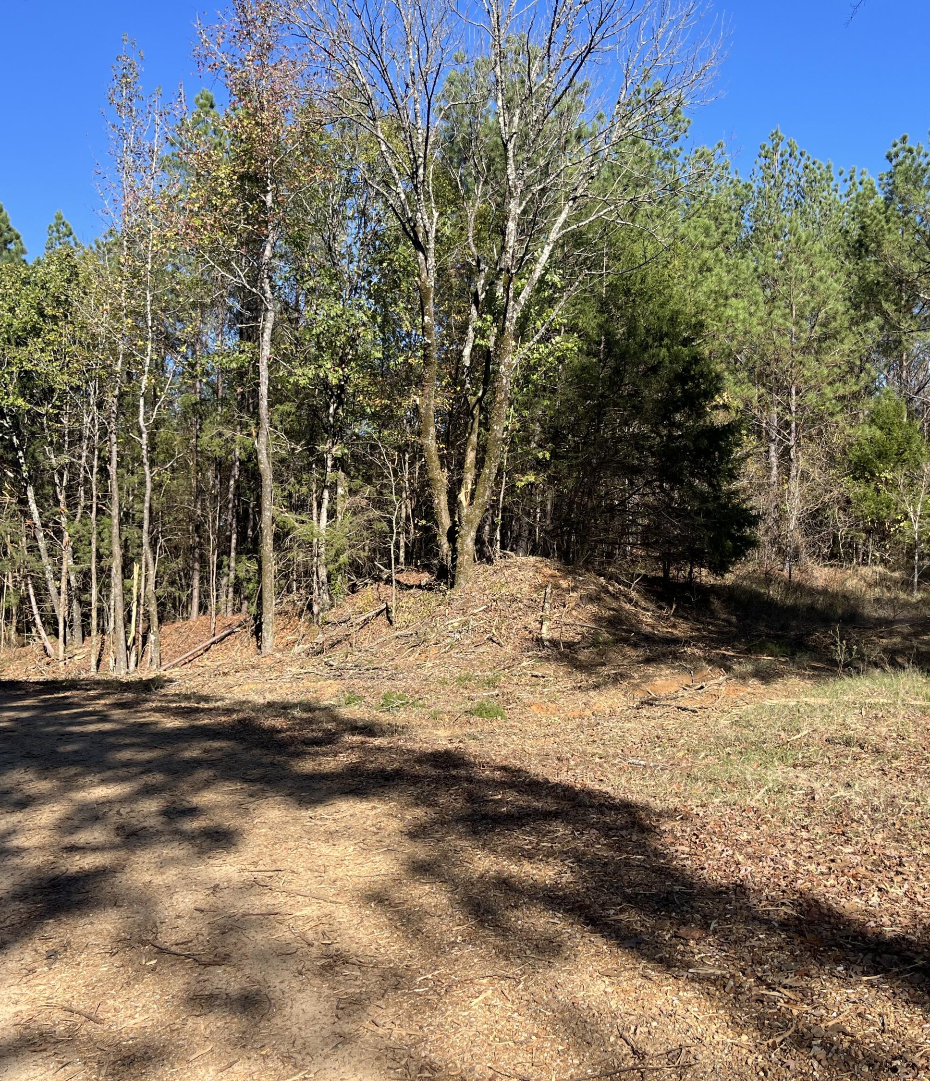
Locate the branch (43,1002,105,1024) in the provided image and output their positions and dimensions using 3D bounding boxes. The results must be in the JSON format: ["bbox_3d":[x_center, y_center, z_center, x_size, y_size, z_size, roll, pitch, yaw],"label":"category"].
[{"bbox_3d":[-1.226,1.466,3.383,0.257,0.030,0.060,1,1,25],"label":"branch"}]

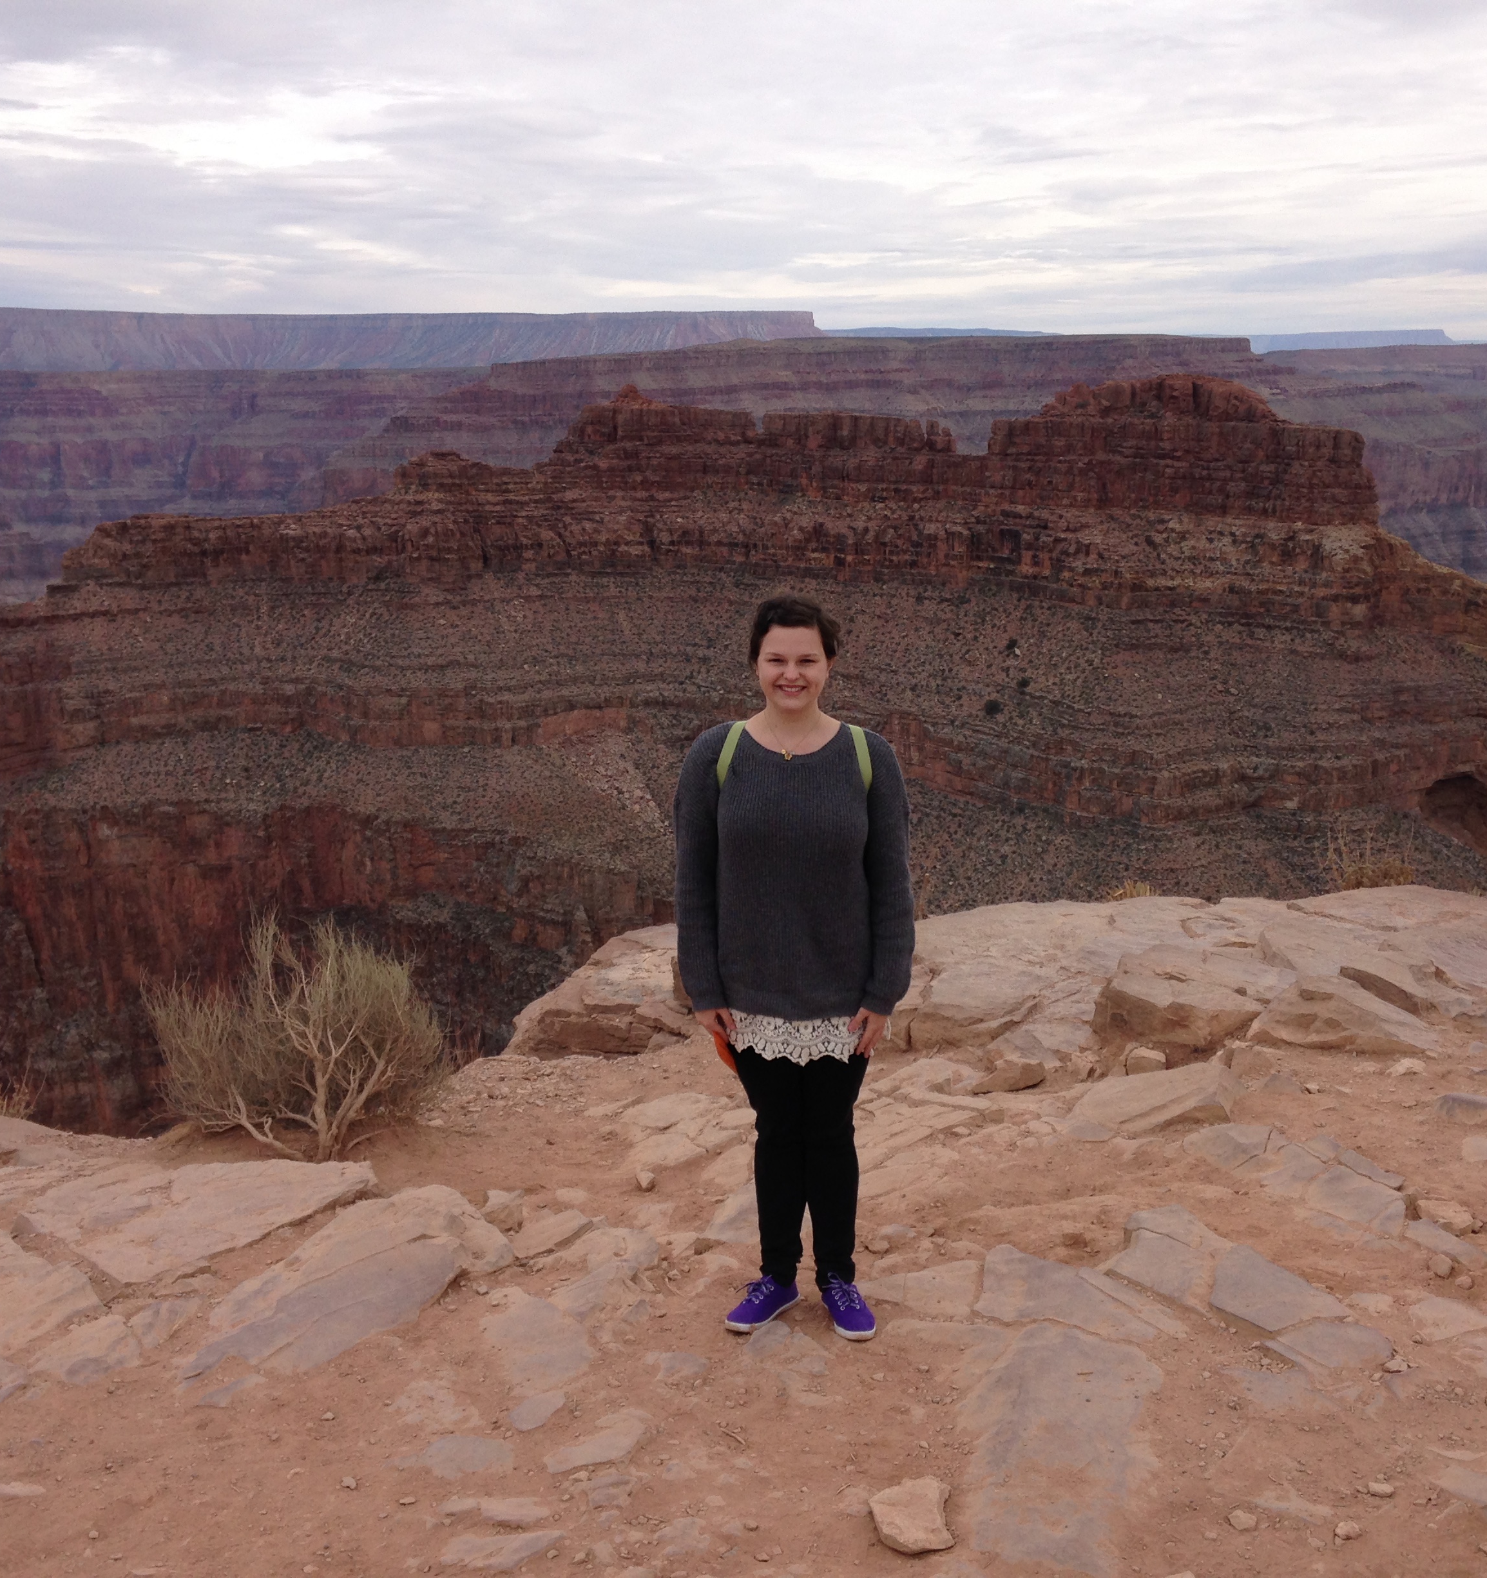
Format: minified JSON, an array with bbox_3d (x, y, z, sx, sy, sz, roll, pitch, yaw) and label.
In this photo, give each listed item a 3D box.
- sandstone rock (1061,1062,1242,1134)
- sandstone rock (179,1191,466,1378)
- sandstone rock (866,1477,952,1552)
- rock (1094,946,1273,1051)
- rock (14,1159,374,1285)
[{"bbox_3d":[1.197,0.904,5.884,0.464,0.135,0.242,-2,13,-10],"label":"sandstone rock"},{"bbox_3d":[-0.933,1.119,4.576,0.328,0.155,0.640,7,14,30],"label":"sandstone rock"},{"bbox_3d":[0.304,1.324,3.660,0.129,0.063,0.153,-3,13,-12],"label":"sandstone rock"},{"bbox_3d":[1.487,0.699,6.752,0.584,0.243,0.401,3,13,15],"label":"rock"},{"bbox_3d":[-1.382,1.079,5.088,0.750,0.100,0.490,-12,17,-44],"label":"rock"}]

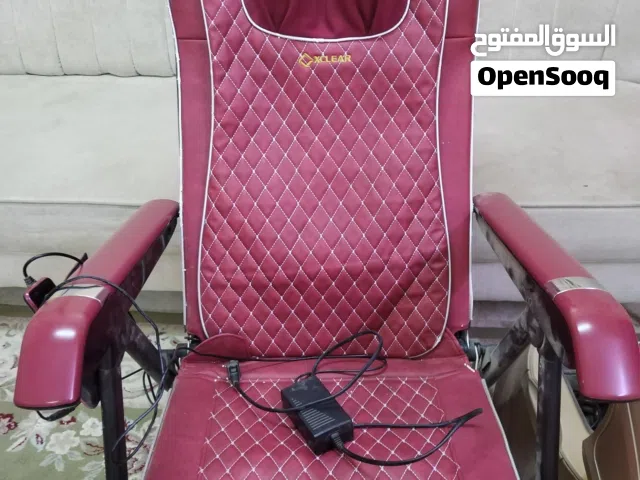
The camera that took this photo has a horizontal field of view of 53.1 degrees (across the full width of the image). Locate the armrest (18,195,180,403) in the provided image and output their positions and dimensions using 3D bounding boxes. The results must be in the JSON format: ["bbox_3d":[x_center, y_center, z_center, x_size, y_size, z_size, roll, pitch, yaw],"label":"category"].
[{"bbox_3d":[-0.274,0.055,0.887,0.072,0.094,0.515,0,18,0],"label":"armrest"}]

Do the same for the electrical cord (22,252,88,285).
[{"bbox_3d":[-0.323,0.036,0.782,0.060,0.043,0.075,0,27,0],"label":"electrical cord"}]

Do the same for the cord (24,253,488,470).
[{"bbox_3d":[-0.046,0.139,0.909,0.585,0.325,0.280,0,27,0],"label":"cord"}]

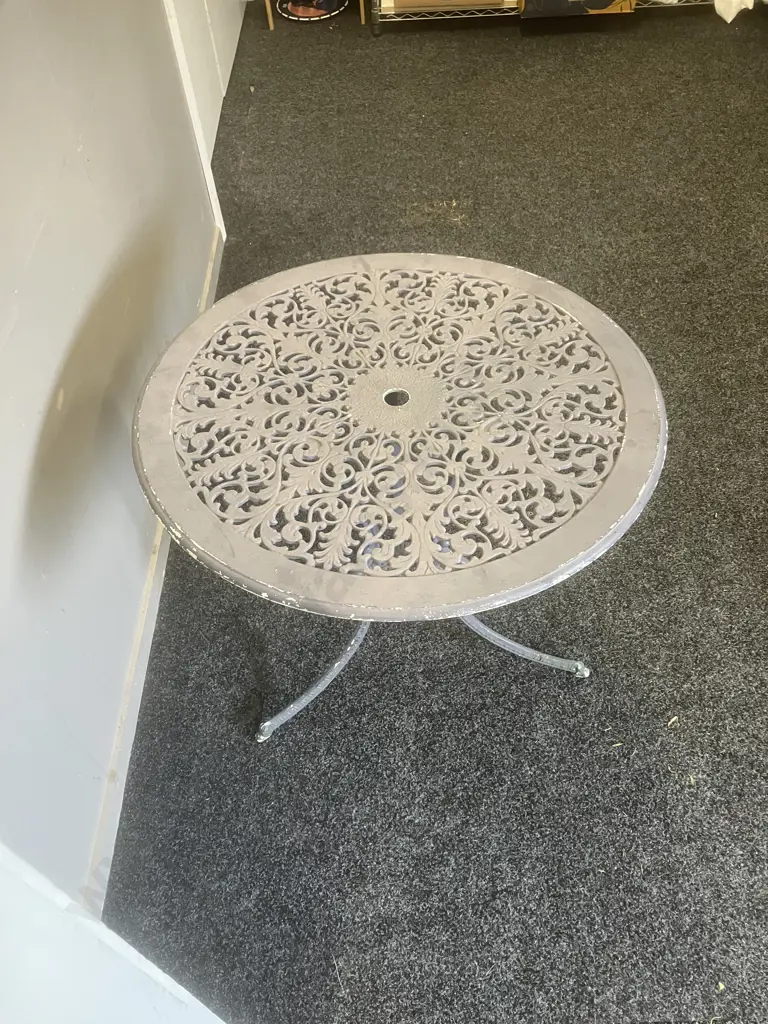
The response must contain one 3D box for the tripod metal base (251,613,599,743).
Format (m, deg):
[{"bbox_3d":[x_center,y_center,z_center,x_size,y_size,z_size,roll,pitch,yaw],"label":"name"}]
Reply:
[{"bbox_3d":[0.014,-0.026,1.640,0.695,0.647,0.605,-10,49,-6],"label":"tripod metal base"}]

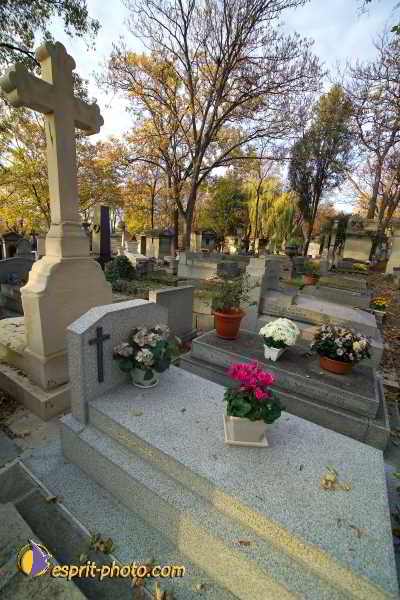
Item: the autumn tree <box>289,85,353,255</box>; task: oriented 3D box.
[{"bbox_3d":[7.699,-7.887,16.484,3.286,10.643,3.286,9,14,21],"label":"autumn tree"}]

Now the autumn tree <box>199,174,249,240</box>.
[{"bbox_3d":[2.963,-9.966,28.933,5.760,8.404,5.760,5,13,4],"label":"autumn tree"}]

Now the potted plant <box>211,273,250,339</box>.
[{"bbox_3d":[0.374,0.071,2.892,0.451,0.759,0.429,5,13,7],"label":"potted plant"}]

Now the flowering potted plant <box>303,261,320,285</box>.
[{"bbox_3d":[2.516,-0.621,5.622,0.382,0.530,0.382,9,14,23],"label":"flowering potted plant"}]

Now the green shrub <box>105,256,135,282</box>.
[{"bbox_3d":[-2.440,-0.934,7.564,0.908,0.756,0.908,-1,14,-18],"label":"green shrub"}]

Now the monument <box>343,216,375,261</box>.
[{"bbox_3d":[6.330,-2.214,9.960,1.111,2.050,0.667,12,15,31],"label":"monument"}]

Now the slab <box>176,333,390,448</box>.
[{"bbox_3d":[0.844,0.730,2.675,1.870,0.369,0.960,12,15,31],"label":"slab"}]

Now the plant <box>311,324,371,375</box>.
[{"bbox_3d":[1.303,0.436,2.299,0.487,0.425,0.439,11,15,31],"label":"plant"}]

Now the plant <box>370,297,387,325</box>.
[{"bbox_3d":[2.618,0.148,3.636,0.233,0.407,0.233,13,16,35],"label":"plant"}]

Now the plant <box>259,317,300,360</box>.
[{"bbox_3d":[0.767,0.381,2.455,0.378,0.397,0.378,8,14,18],"label":"plant"}]

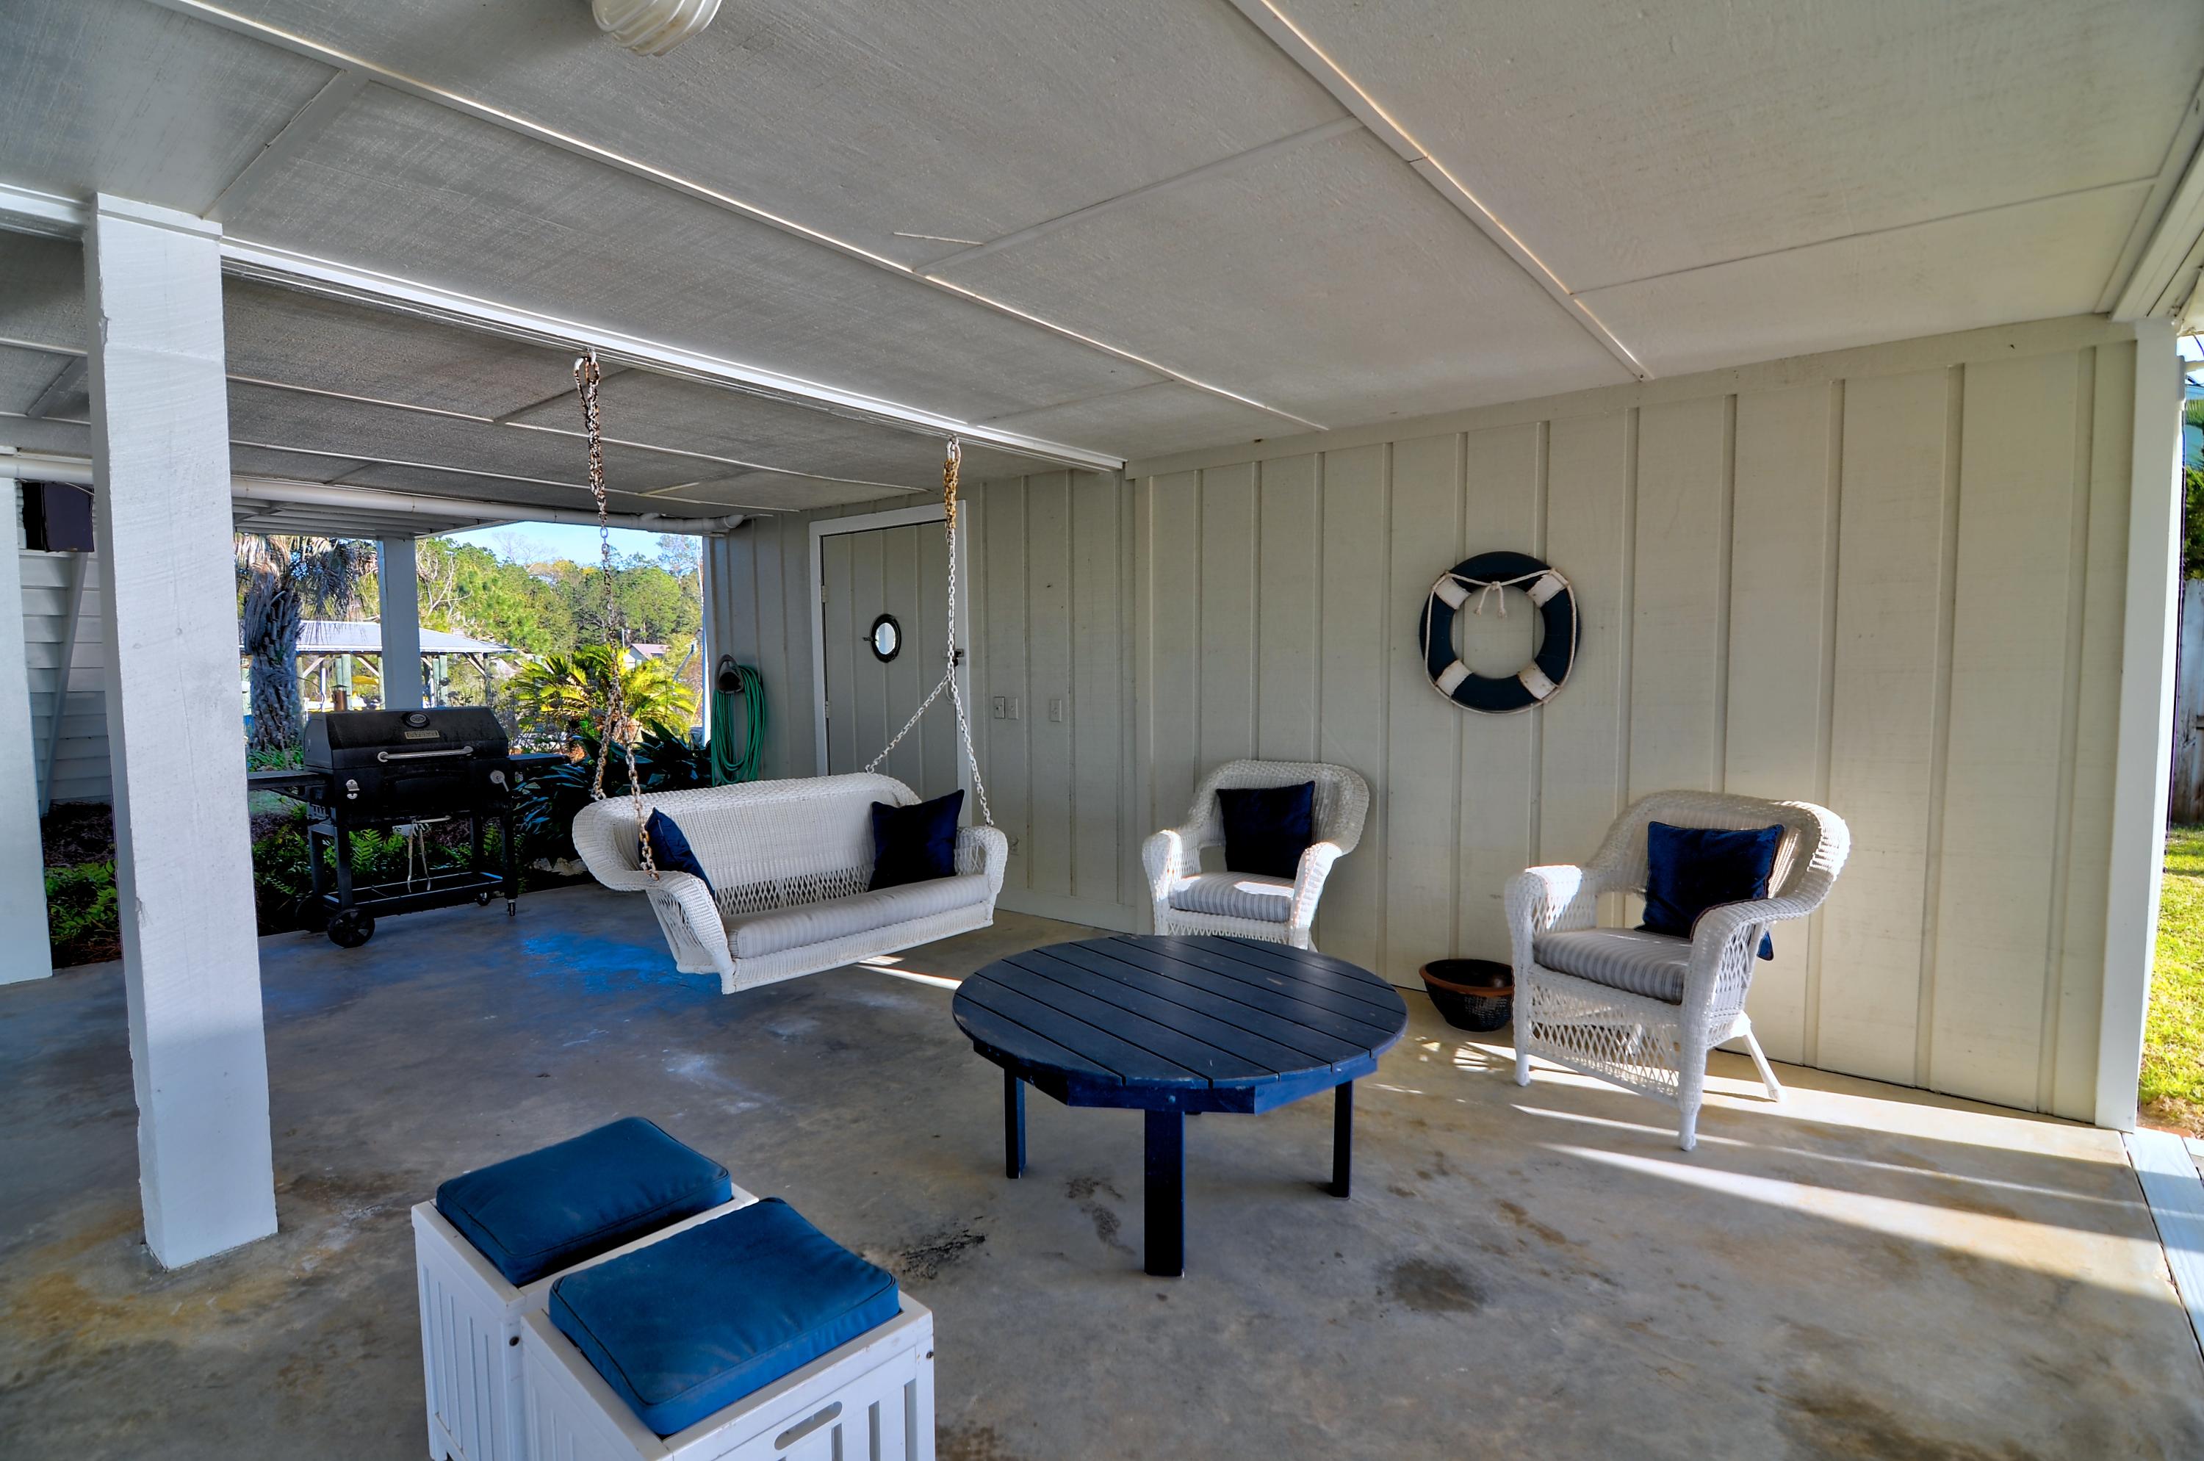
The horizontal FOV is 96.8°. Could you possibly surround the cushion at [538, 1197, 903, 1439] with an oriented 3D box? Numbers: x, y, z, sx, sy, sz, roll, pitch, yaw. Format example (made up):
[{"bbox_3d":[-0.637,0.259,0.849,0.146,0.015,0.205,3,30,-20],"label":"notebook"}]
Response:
[{"bbox_3d":[-0.542,0.803,1.401,0.361,0.064,0.341,3,5,41],"label":"cushion"}]

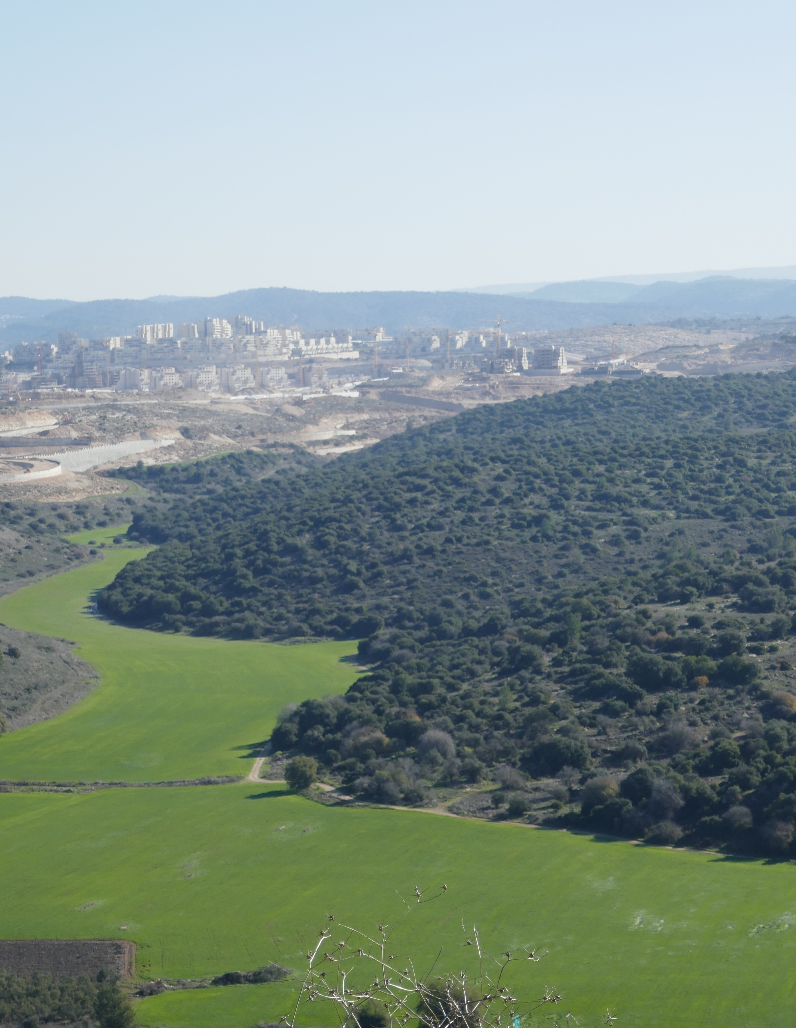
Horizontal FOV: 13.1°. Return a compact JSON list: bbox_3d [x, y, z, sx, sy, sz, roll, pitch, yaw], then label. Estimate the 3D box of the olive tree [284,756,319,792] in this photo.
[{"bbox_3d":[-26.252,70.581,945.000,9.100,8.800,9.000,-1,3,0],"label":"olive tree"}]

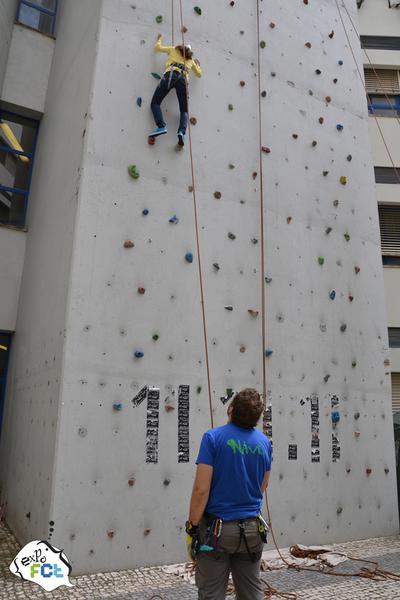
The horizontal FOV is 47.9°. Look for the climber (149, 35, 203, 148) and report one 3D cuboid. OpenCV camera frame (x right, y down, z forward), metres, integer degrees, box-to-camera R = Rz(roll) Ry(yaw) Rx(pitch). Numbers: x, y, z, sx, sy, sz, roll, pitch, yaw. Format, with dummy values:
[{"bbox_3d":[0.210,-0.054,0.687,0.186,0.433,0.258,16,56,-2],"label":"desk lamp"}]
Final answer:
[{"bbox_3d":[-0.308,-2.971,6.164,0.720,1.700,0.450,8,-16,-25],"label":"climber"}]

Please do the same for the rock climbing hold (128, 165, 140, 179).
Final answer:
[{"bbox_3d":[-0.843,-1.655,5.790,0.155,0.170,0.080,8,-16,-25],"label":"rock climbing hold"}]

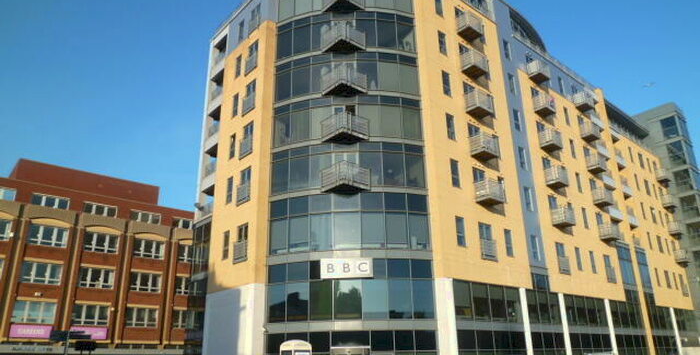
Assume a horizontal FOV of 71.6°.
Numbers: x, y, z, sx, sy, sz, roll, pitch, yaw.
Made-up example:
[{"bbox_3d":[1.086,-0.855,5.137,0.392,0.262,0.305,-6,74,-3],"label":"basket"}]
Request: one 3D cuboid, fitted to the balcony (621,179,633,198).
[{"bbox_3d":[25.319,1.023,45.079,2.063,1.258,1.000,15,-25,-38],"label":"balcony"}]

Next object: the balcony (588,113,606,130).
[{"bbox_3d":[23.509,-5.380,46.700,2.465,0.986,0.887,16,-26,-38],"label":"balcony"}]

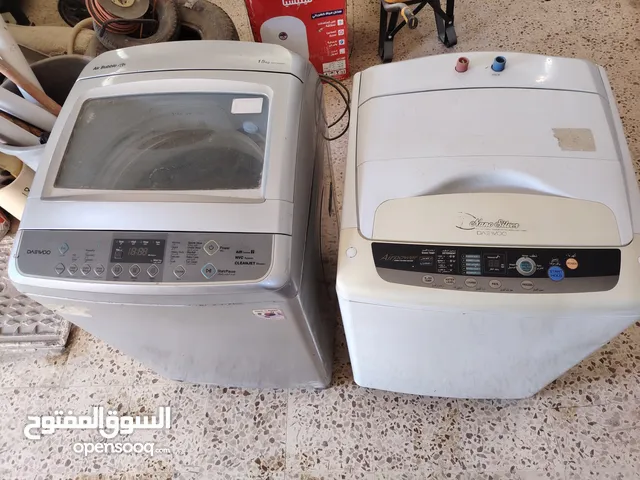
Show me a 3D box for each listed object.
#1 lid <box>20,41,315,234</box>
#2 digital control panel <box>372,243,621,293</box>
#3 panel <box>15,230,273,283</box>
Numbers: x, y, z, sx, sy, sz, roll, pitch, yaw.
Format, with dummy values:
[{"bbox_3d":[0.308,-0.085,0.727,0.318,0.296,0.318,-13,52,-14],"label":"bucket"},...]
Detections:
[{"bbox_3d":[-0.338,-0.245,1.067,0.610,0.080,0.550,1,62,8],"label":"lid"},{"bbox_3d":[0.357,0.061,0.930,0.495,0.030,0.097,1,82,8],"label":"digital control panel"},{"bbox_3d":[-0.366,0.037,0.919,0.565,0.030,0.101,1,82,8],"label":"panel"}]

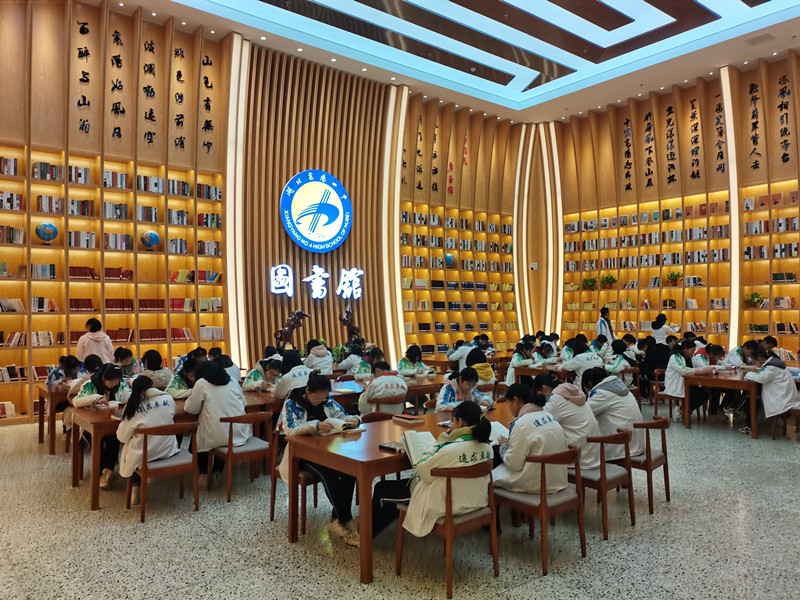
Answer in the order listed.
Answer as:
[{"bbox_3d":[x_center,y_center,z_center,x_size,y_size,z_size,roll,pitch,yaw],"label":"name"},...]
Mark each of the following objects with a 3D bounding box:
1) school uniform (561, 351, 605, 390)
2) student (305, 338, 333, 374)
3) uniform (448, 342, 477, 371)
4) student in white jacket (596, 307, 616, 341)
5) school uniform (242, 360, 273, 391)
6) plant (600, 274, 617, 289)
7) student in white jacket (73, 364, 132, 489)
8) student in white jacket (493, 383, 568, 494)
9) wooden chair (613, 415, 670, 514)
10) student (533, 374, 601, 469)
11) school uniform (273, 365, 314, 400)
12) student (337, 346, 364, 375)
[{"bbox_3d":[2.669,1.047,8.767,0.520,0.590,0.550,0,-1,-41],"label":"school uniform"},{"bbox_3d":[-1.179,1.211,8.845,0.500,1.230,0.720,0,-1,-39],"label":"student"},{"bbox_3d":[1.251,1.177,11.835,0.520,0.690,0.520,1,-2,-39],"label":"uniform"},{"bbox_3d":[4.409,0.999,12.788,0.340,1.660,0.480,-1,-1,20],"label":"student in white jacket"},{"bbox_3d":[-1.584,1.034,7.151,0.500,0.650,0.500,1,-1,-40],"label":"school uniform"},{"bbox_3d":[5.260,-0.464,15.138,0.350,0.360,0.370,1,-1,-40],"label":"plant"},{"bbox_3d":[-3.130,1.275,6.363,0.540,1.190,0.780,0,-1,-38],"label":"student in white jacket"},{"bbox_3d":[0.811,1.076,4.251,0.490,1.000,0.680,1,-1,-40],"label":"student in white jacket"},{"bbox_3d":[2.060,1.378,5.192,0.520,0.745,0.490,0,-1,-45],"label":"wooden chair"},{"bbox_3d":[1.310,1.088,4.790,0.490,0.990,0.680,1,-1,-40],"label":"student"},{"bbox_3d":[-1.091,1.023,6.367,0.500,0.640,0.520,0,-1,-41],"label":"school uniform"},{"bbox_3d":[-0.798,1.327,9.685,0.500,1.170,0.680,1,-2,-39],"label":"student"}]

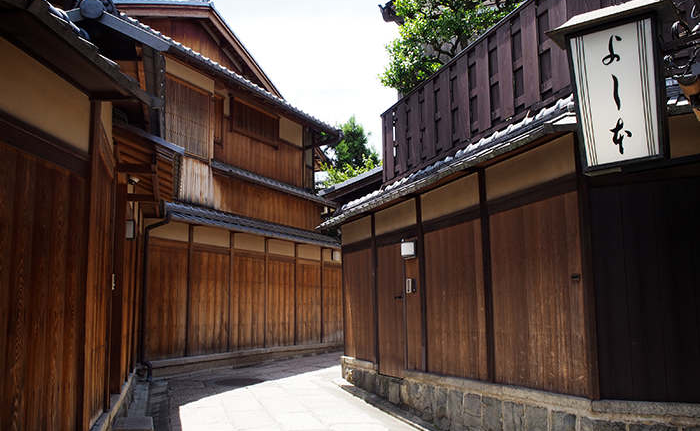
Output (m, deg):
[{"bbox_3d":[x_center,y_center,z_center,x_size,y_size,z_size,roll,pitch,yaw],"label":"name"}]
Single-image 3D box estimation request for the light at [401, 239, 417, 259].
[{"bbox_3d":[0.691,0.394,8.090,0.110,0.200,0.190,2,-8,-19],"label":"light"}]

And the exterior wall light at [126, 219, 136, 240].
[{"bbox_3d":[-2.152,0.140,6.748,0.120,0.200,0.160,1,-8,-14],"label":"exterior wall light"}]

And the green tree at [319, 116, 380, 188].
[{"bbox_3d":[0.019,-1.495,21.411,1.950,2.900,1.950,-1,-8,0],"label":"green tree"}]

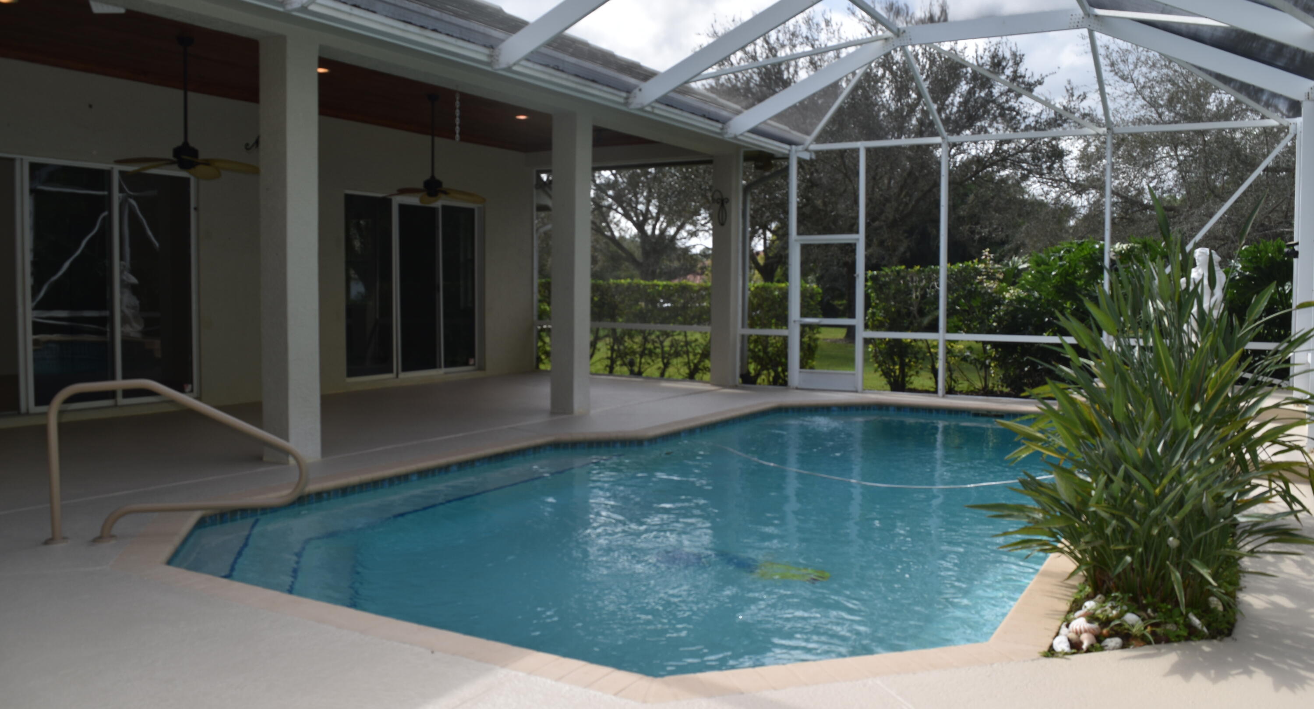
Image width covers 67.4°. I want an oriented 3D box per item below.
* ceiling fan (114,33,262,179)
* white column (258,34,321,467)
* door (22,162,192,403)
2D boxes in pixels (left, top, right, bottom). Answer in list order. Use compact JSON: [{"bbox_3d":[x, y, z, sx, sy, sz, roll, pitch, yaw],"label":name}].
[{"bbox_3d":[-4.005,-2.073,8.384,1.300,1.248,1.300,3,4,31],"label":"ceiling fan"},{"bbox_3d":[-2.801,-0.801,7.532,0.305,3.220,0.305,3,4,31],"label":"white column"},{"bbox_3d":[-5.550,-0.690,10.100,0.120,2.421,1.870,3,4,31],"label":"door"}]

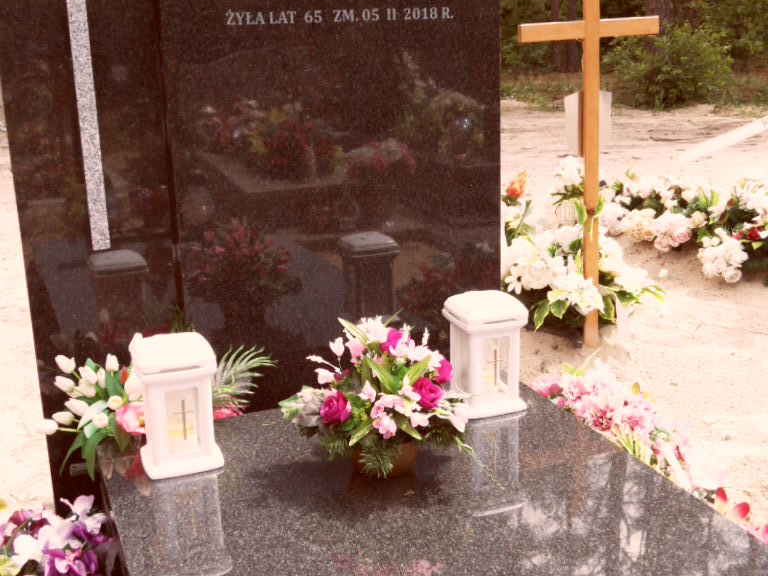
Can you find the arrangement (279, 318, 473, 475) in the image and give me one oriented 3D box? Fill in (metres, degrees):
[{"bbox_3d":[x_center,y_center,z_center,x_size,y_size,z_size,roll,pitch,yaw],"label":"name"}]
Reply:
[{"bbox_3d":[-0.019,0.220,1.877,0.357,0.291,0.304,-8,17,-21],"label":"arrangement"}]

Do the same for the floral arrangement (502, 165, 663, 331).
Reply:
[{"bbox_3d":[0.871,-0.187,4.297,0.713,0.609,0.574,-8,17,-21],"label":"floral arrangement"}]

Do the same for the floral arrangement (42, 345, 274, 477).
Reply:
[{"bbox_3d":[-0.474,0.270,2.040,0.487,0.235,0.235,-8,17,-21],"label":"floral arrangement"}]

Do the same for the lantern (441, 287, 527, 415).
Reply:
[{"bbox_3d":[0.234,0.138,2.182,0.151,0.270,0.150,-8,17,-21],"label":"lantern"}]

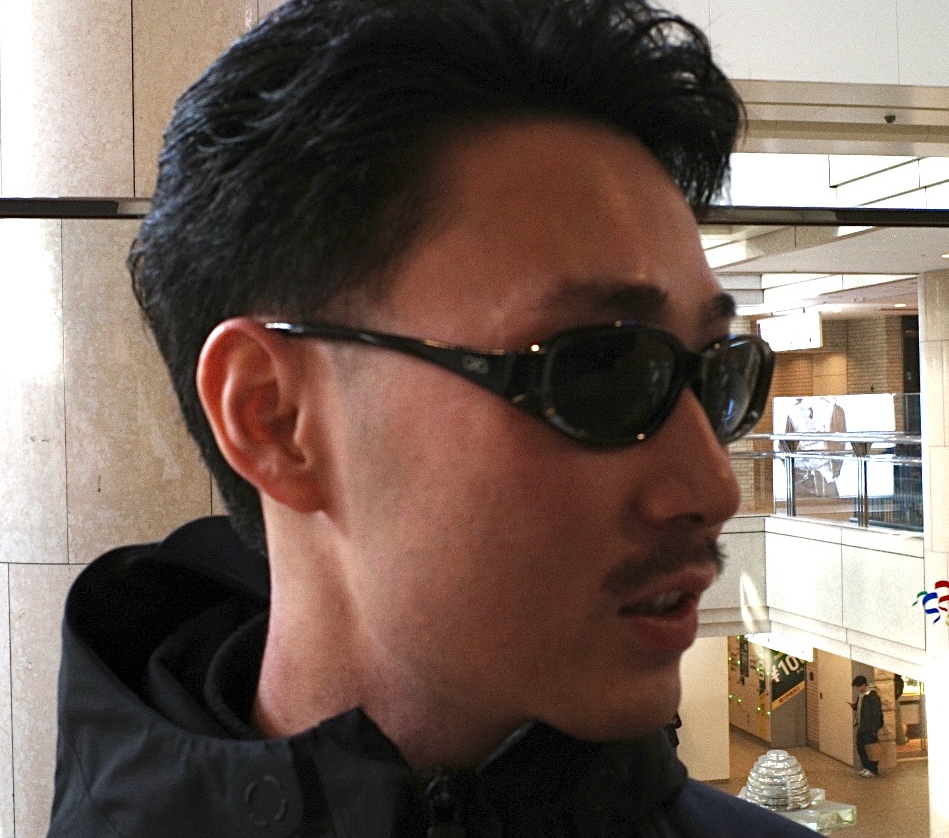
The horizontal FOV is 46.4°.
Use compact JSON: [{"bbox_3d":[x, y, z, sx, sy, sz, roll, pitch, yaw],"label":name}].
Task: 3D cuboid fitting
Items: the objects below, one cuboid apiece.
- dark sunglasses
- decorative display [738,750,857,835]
[{"bbox_3d":[0.011,-0.016,0.402,0.156,0.044,0.146,7,5,42],"label":"dark sunglasses"},{"bbox_3d":[4.771,5.628,16.900,1.800,1.030,1.650,0,-1,-30],"label":"decorative display"}]

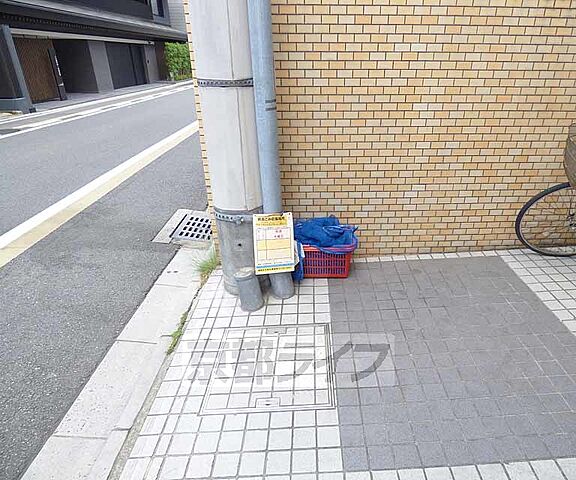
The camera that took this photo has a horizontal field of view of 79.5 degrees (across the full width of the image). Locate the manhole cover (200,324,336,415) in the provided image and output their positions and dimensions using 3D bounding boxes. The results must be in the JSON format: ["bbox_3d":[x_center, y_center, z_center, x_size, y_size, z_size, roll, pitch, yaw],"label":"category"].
[{"bbox_3d":[-0.079,0.641,1.775,0.610,0.030,0.600,-4,24,5],"label":"manhole cover"}]

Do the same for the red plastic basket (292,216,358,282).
[{"bbox_3d":[0.235,0.042,2.500,0.470,0.385,0.320,-2,21,1],"label":"red plastic basket"}]

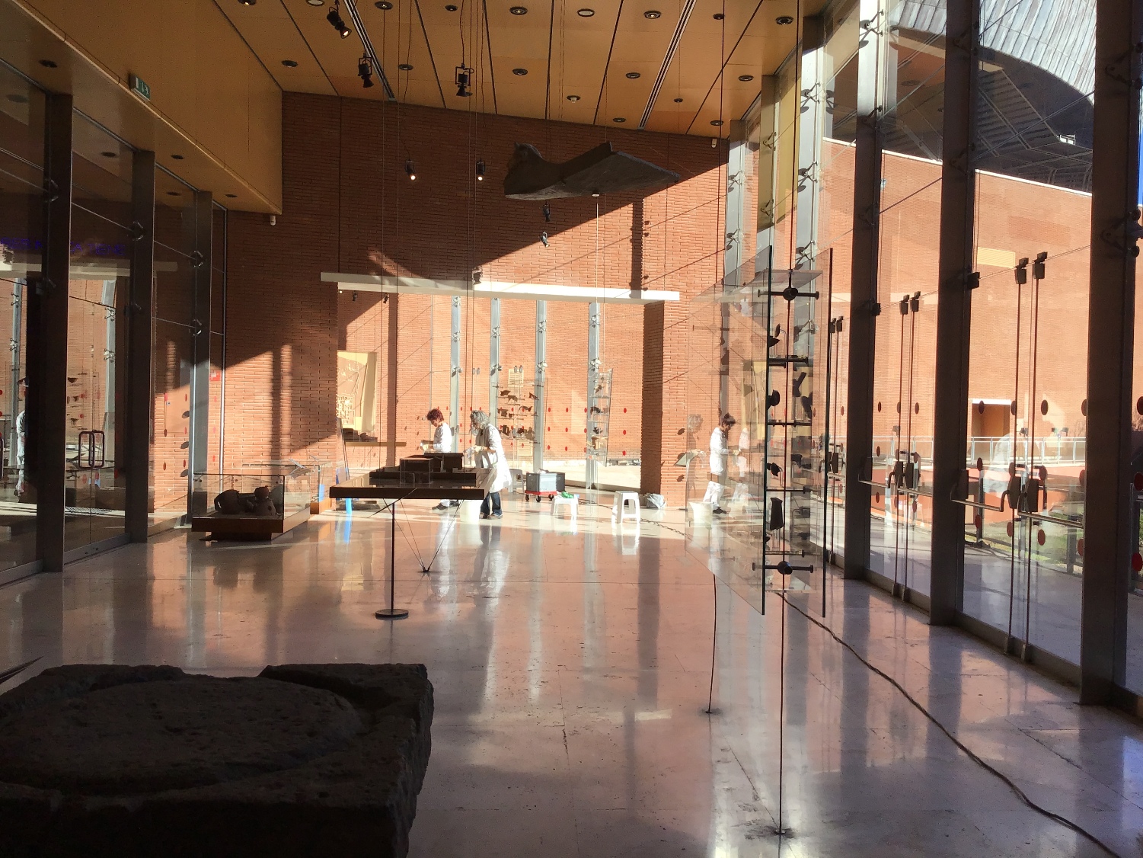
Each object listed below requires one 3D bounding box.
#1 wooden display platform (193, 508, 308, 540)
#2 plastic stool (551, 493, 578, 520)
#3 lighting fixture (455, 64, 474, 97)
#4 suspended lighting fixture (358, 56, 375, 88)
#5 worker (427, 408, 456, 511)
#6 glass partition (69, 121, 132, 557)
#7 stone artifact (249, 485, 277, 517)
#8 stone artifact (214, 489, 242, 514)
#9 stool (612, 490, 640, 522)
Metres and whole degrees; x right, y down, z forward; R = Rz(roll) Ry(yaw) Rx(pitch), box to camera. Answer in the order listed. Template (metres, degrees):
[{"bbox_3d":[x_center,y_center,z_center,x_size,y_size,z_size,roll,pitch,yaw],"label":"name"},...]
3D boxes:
[{"bbox_3d":[-3.927,1.179,12.684,1.070,0.275,1.450,1,1,-2],"label":"wooden display platform"},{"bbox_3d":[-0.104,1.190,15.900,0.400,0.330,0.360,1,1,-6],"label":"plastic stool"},{"bbox_3d":[-0.712,-2.317,6.800,0.120,0.220,0.130,1,1,6],"label":"lighting fixture"},{"bbox_3d":[-1.404,-2.440,7.000,0.110,0.210,0.130,2,1,20],"label":"suspended lighting fixture"},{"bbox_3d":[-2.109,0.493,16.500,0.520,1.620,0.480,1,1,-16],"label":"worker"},{"bbox_3d":[-4.981,-0.961,10.750,0.060,4.330,1.950,1,1,-2],"label":"glass partition"},{"bbox_3d":[-3.767,0.857,12.500,0.340,0.385,0.310,1,1,-2],"label":"stone artifact"},{"bbox_3d":[-4.226,0.881,12.600,0.340,0.310,0.320,1,1,-2],"label":"stone artifact"},{"bbox_3d":[0.810,1.163,15.100,0.345,0.445,0.345,1,1,-14],"label":"stool"}]

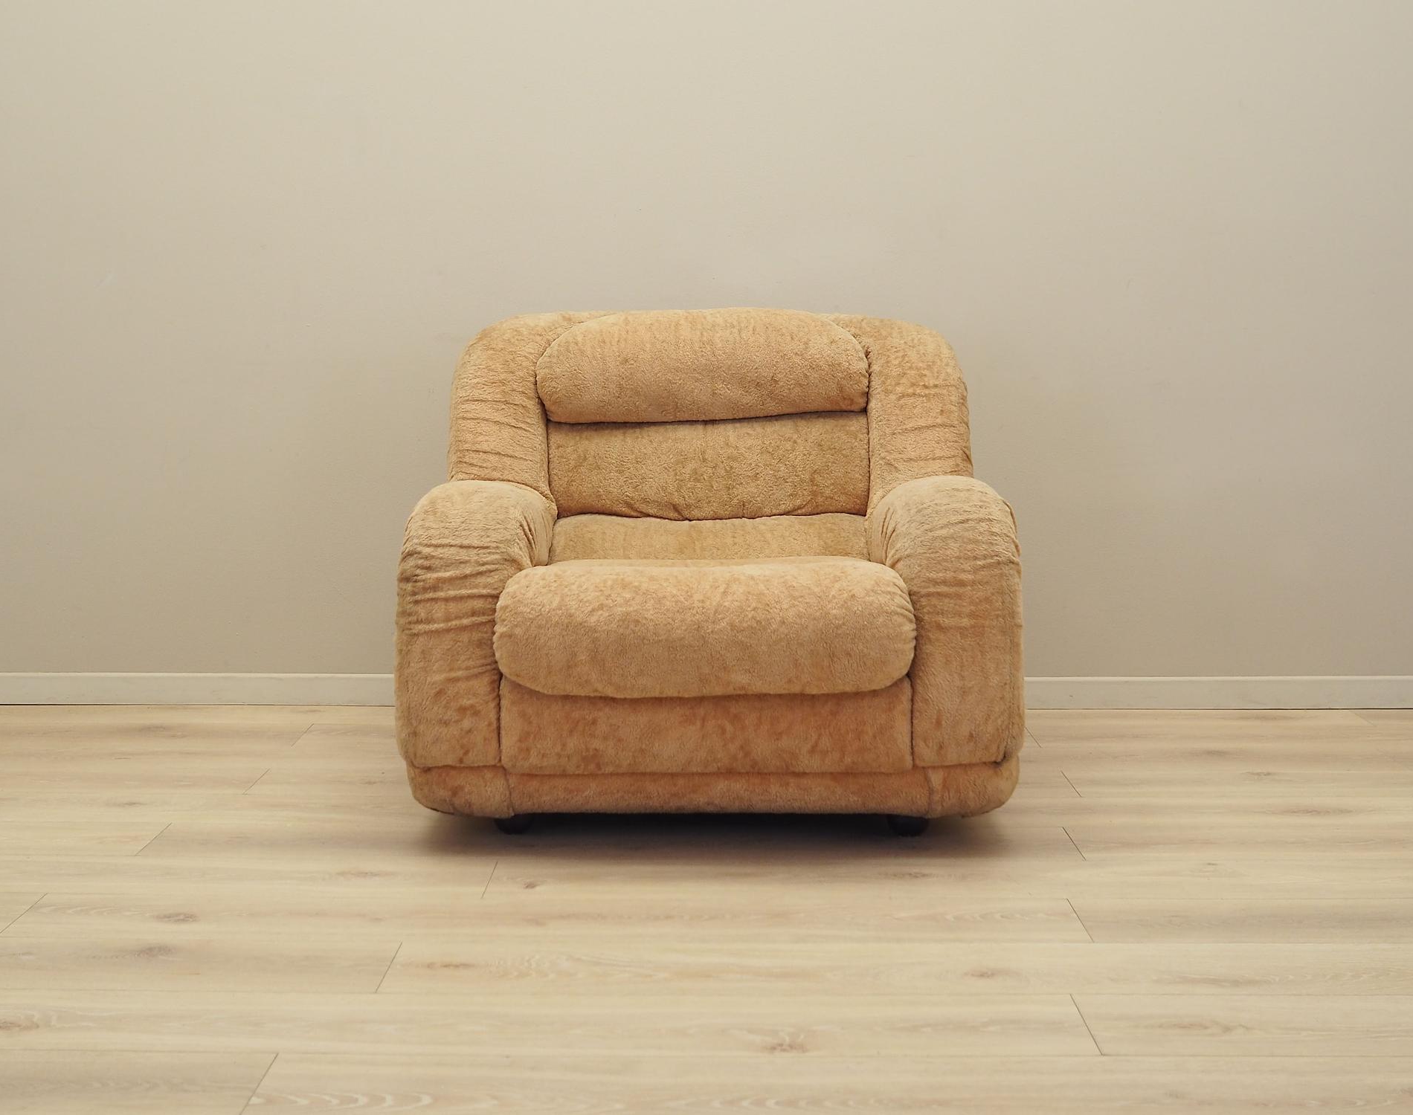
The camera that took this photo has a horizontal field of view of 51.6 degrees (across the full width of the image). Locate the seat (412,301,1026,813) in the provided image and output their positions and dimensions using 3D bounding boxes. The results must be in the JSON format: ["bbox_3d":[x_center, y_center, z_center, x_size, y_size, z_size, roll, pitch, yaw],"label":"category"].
[{"bbox_3d":[0.008,-0.014,2.530,0.968,0.831,0.817,0,9,1],"label":"seat"}]

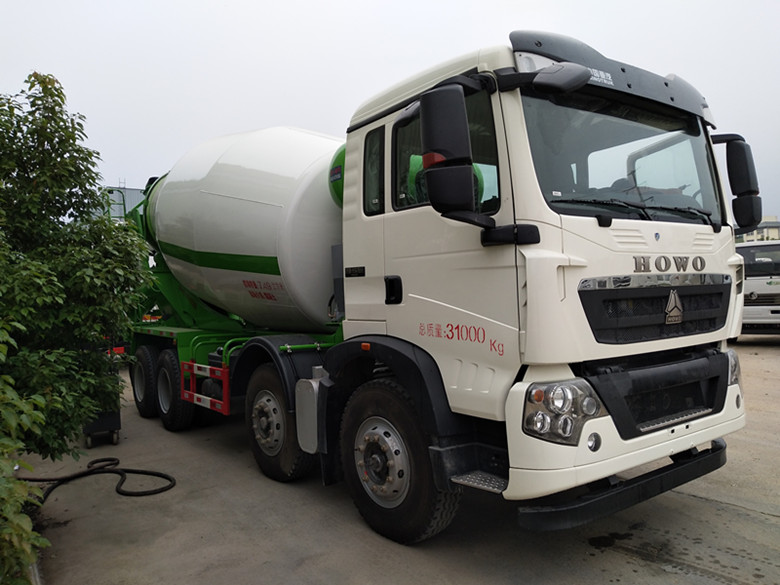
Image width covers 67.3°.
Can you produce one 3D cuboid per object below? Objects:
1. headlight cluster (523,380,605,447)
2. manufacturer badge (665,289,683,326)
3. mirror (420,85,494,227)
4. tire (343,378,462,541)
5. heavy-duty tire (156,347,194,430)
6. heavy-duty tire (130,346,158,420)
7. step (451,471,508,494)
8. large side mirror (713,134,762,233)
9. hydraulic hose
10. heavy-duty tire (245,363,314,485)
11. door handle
[{"bbox_3d":[0.915,0.634,3.048,0.502,0.362,0.221,-1,-1,-31],"label":"headlight cluster"},{"bbox_3d":[1.687,0.084,3.483,0.166,0.216,0.030,-1,-1,-36],"label":"manufacturer badge"},{"bbox_3d":[0.346,-0.685,2.985,0.332,0.673,0.201,-1,-1,-36],"label":"mirror"},{"bbox_3d":[0.044,1.130,4.022,0.301,1.080,1.085,-1,-1,-36],"label":"tire"},{"bbox_3d":[-2.876,1.296,7.833,0.301,1.080,1.085,-1,-1,-36],"label":"heavy-duty tire"},{"bbox_3d":[-3.660,1.341,8.900,0.301,1.080,1.085,-1,-1,-36],"label":"heavy-duty tire"},{"bbox_3d":[0.565,1.073,3.309,0.241,0.045,0.412,-1,-1,-36],"label":"step"},{"bbox_3d":[2.644,-0.796,4.404,0.342,0.703,0.201,-1,-1,-36],"label":"large side mirror"},{"bbox_3d":[-2.751,1.743,5.437,1.658,0.080,1.055,-3,-1,40],"label":"hydraulic hose"},{"bbox_3d":[-1.013,1.191,5.461,0.301,1.080,1.085,-1,-1,-36],"label":"heavy-duty tire"},{"bbox_3d":[0.029,-0.014,3.800,0.050,0.186,0.171,-1,-1,-36],"label":"door handle"}]

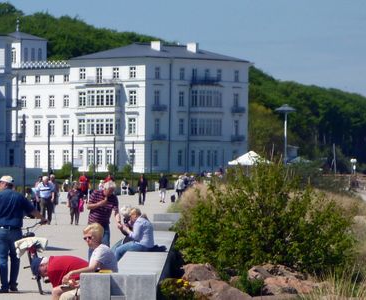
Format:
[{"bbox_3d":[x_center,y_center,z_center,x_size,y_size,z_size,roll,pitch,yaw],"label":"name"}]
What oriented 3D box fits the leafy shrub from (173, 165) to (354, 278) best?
[{"bbox_3d":[1.438,1.218,22.300,3.150,1.970,2.700,0,-1,0],"label":"leafy shrub"}]

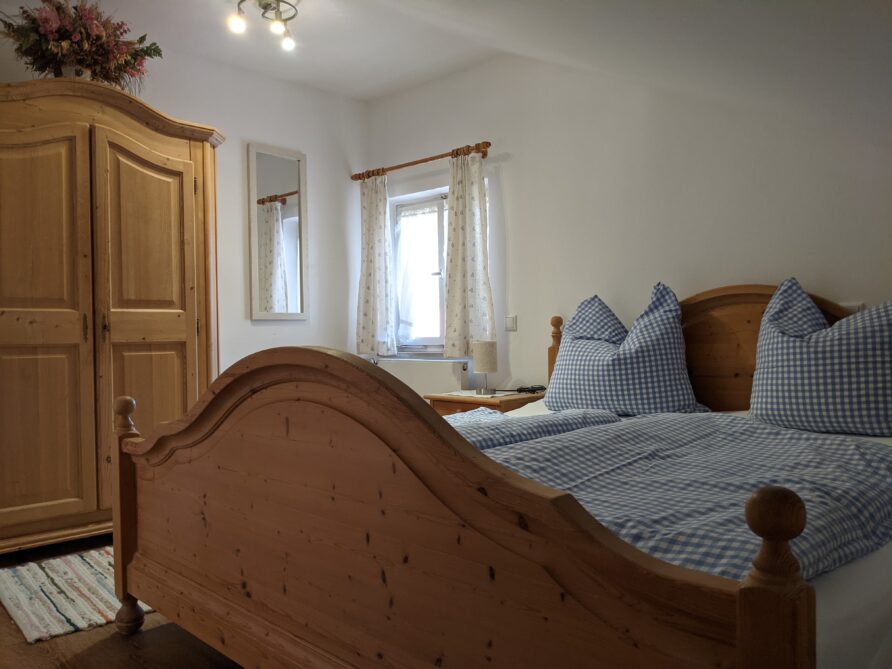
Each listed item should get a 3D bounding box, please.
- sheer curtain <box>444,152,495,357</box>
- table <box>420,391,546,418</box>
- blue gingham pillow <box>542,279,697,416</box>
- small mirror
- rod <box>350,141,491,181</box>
[{"bbox_3d":[0.115,-0.422,3.804,0.294,1.092,0.100,0,1,44],"label":"sheer curtain"},{"bbox_3d":[0.212,0.572,3.651,0.525,0.505,0.422,0,1,44],"label":"table"},{"bbox_3d":[0.757,0.065,3.015,0.650,0.540,0.260,0,-7,36],"label":"blue gingham pillow"},{"bbox_3d":[-0.993,-0.590,4.122,0.030,1.009,0.381,0,1,44],"label":"small mirror"},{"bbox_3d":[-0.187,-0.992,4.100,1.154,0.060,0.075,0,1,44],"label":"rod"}]

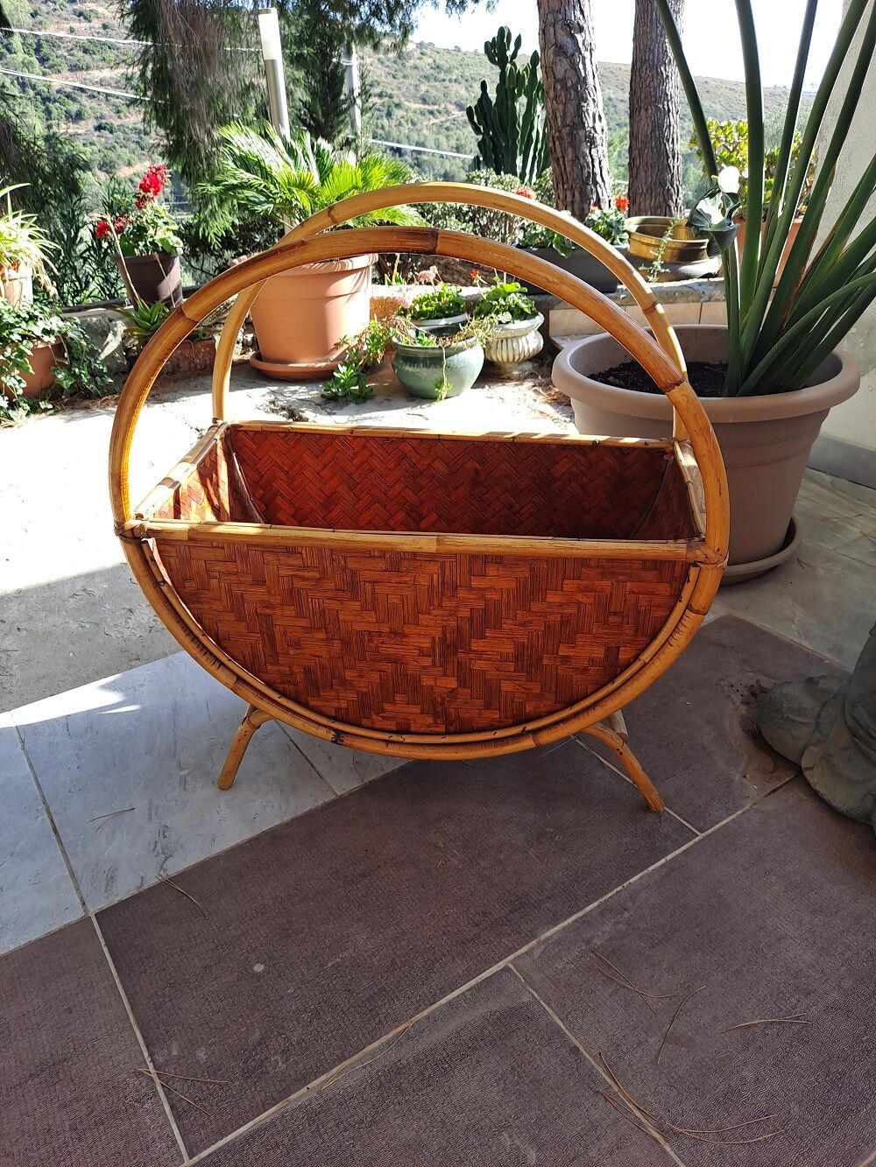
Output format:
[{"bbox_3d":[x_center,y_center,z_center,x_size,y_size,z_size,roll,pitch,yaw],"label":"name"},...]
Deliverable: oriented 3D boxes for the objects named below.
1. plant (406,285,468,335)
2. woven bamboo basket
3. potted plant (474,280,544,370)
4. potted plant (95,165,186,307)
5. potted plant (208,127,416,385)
[{"bbox_3d":[-0.007,-0.760,2.491,0.180,0.220,0.180,-2,31,0],"label":"plant"},{"bbox_3d":[-0.009,-0.054,0.883,0.552,0.636,0.317,2,31,7],"label":"woven bamboo basket"},{"bbox_3d":[0.210,-0.739,2.409,0.202,0.256,0.194,-2,31,0],"label":"potted plant"},{"bbox_3d":[-0.819,-0.971,2.372,0.238,0.369,0.223,-2,31,0],"label":"potted plant"},{"bbox_3d":[-0.346,-0.949,2.414,0.569,0.641,0.540,-2,31,0],"label":"potted plant"}]

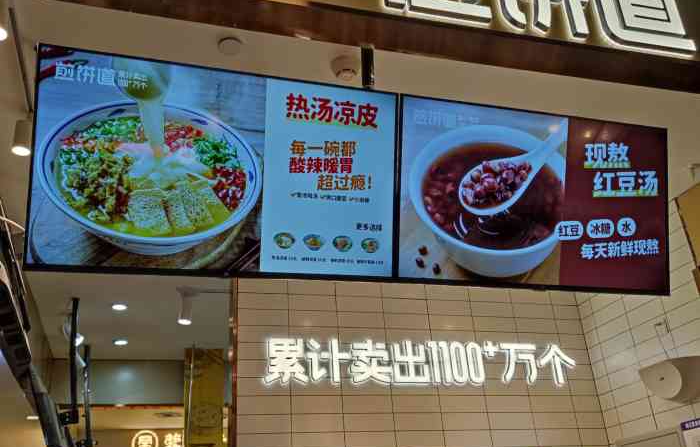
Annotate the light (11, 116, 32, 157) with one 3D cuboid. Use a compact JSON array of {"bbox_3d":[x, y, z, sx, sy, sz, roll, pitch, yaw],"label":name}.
[{"bbox_3d":[-1.277,-0.339,2.521,0.072,0.165,0.072,4,-28,-16],"label":"light"}]

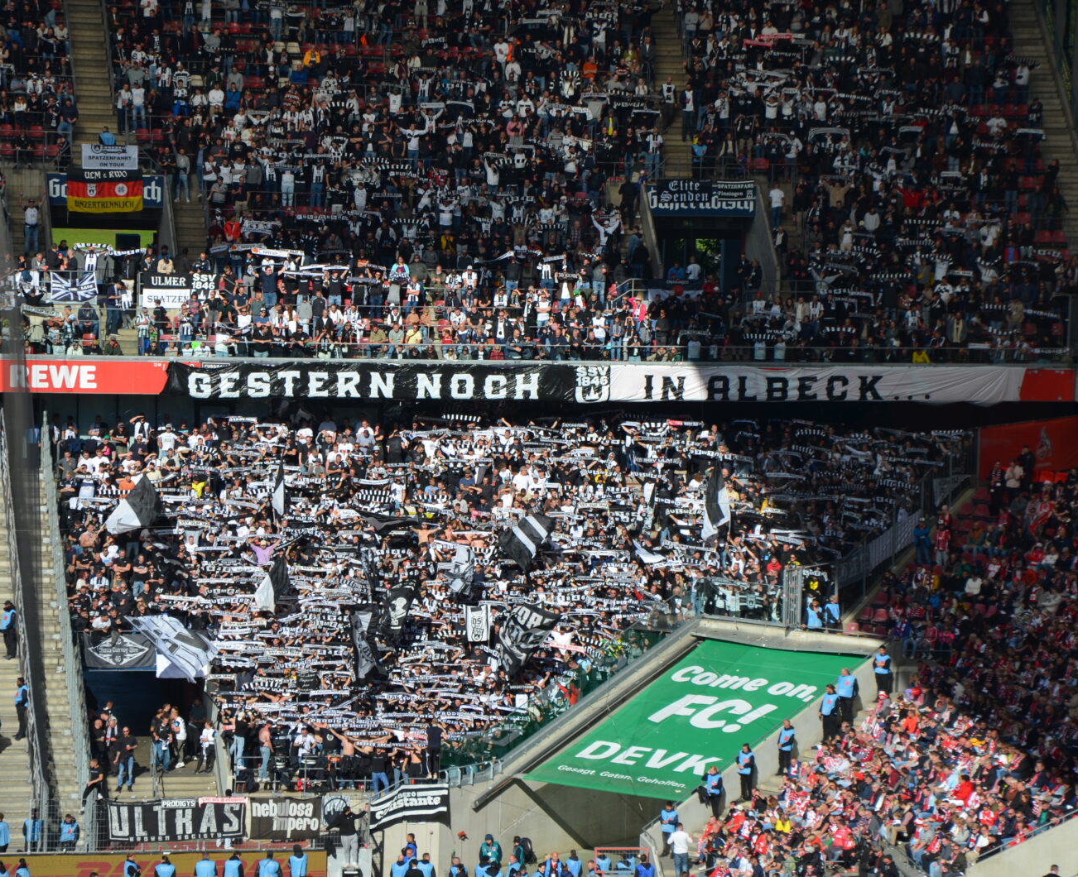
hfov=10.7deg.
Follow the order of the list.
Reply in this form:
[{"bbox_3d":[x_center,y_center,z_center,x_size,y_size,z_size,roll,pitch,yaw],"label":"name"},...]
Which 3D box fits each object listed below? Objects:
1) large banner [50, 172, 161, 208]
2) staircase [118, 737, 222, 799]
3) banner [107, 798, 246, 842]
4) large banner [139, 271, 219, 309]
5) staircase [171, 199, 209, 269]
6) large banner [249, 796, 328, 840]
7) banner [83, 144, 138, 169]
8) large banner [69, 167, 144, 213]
[{"bbox_3d":[-14.404,-8.256,192.000,3.820,1.100,0.100,0,6,-8],"label":"large banner"},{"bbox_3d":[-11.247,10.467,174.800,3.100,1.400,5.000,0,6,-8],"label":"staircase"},{"bbox_3d":[-10.719,11.289,170.400,4.100,1.270,0.100,0,6,-8],"label":"banner"},{"bbox_3d":[-11.711,-4.831,187.500,2.600,1.170,0.100,0,6,-8],"label":"large banner"},{"bbox_3d":[-11.493,-6.714,190.300,1.150,2.250,3.200,0,6,-8],"label":"staircase"},{"bbox_3d":[-7.412,11.268,171.000,2.320,1.240,0.100,0,6,-8],"label":"large banner"},{"bbox_3d":[-14.289,-9.409,192.300,1.880,0.860,0.080,0,6,-8],"label":"banner"},{"bbox_3d":[-14.424,-8.282,191.800,2.500,1.480,0.100,0,6,-8],"label":"large banner"}]

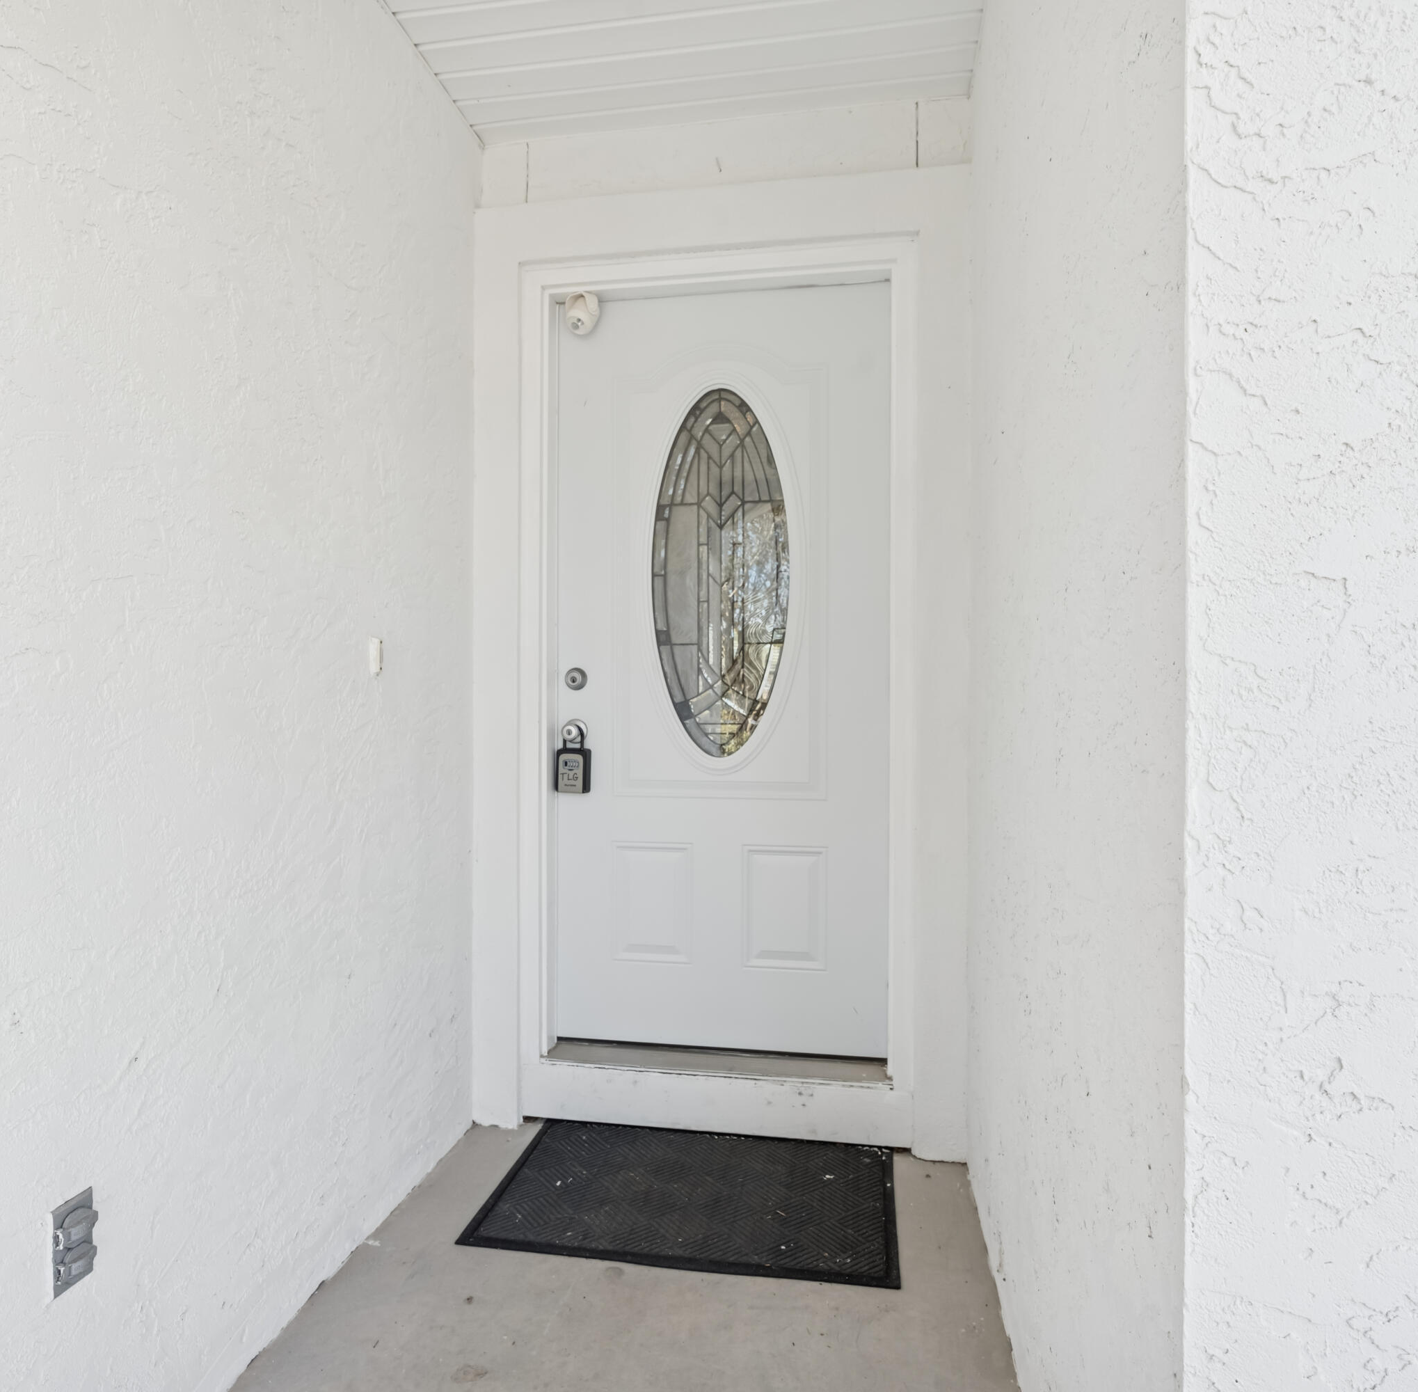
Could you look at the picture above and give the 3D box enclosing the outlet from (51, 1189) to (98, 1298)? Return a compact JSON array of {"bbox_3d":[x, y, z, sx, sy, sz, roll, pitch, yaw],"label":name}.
[{"bbox_3d":[-0.811,0.704,1.193,0.025,0.114,0.067,0,1,9],"label":"outlet"}]

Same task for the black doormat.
[{"bbox_3d":[-0.030,1.124,2.127,0.905,0.012,0.575,0,1,9],"label":"black doormat"}]

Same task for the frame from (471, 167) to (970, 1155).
[{"bbox_3d":[0.017,-0.071,2.404,1.260,2.400,0.150,0,1,9],"label":"frame"}]

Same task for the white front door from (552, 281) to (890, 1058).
[{"bbox_3d":[0.029,-0.063,2.488,0.905,2.030,0.045,0,1,9],"label":"white front door"}]

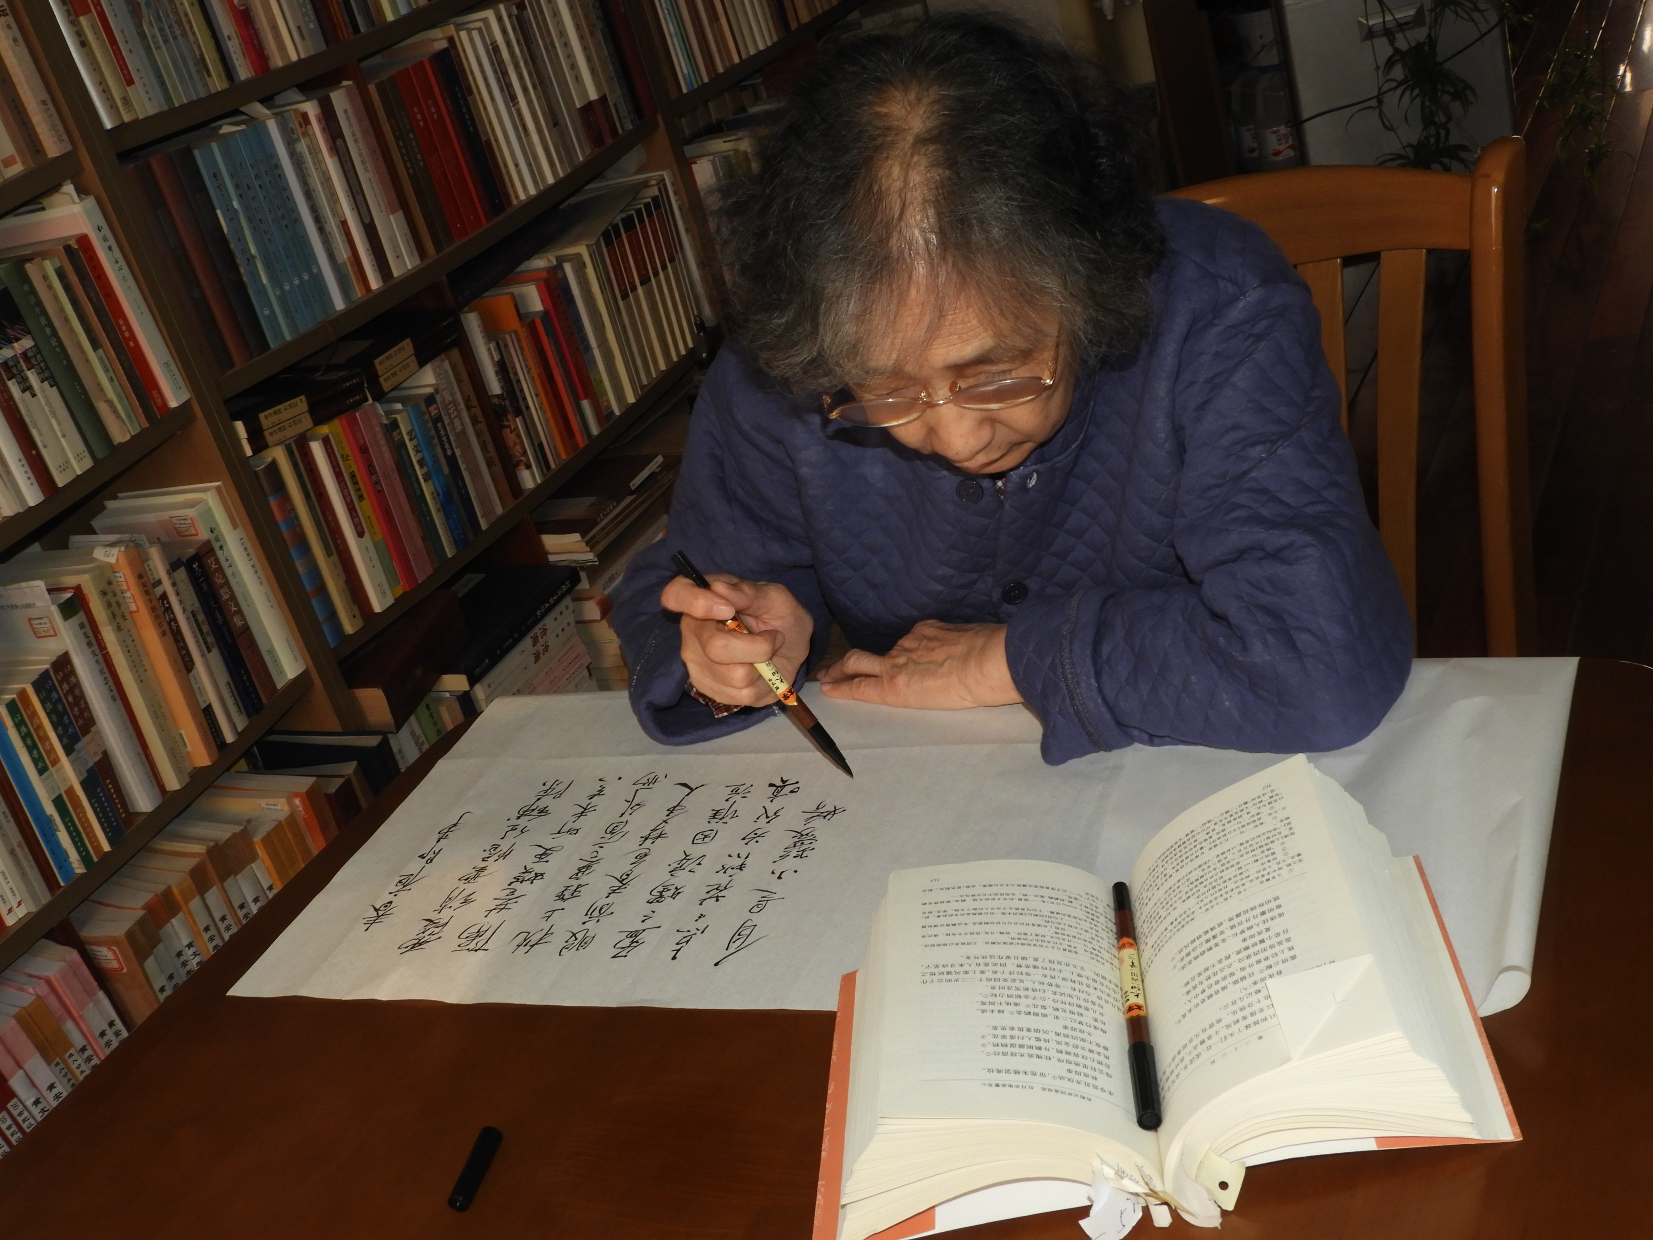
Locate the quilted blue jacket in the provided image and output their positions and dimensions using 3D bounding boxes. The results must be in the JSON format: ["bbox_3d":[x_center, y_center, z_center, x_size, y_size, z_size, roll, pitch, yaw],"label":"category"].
[{"bbox_3d":[0.161,0.010,1.310,0.560,0.580,0.420,-7,26,22],"label":"quilted blue jacket"}]

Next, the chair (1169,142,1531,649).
[{"bbox_3d":[0.313,0.216,1.417,0.460,0.950,0.530,-3,27,29],"label":"chair"}]

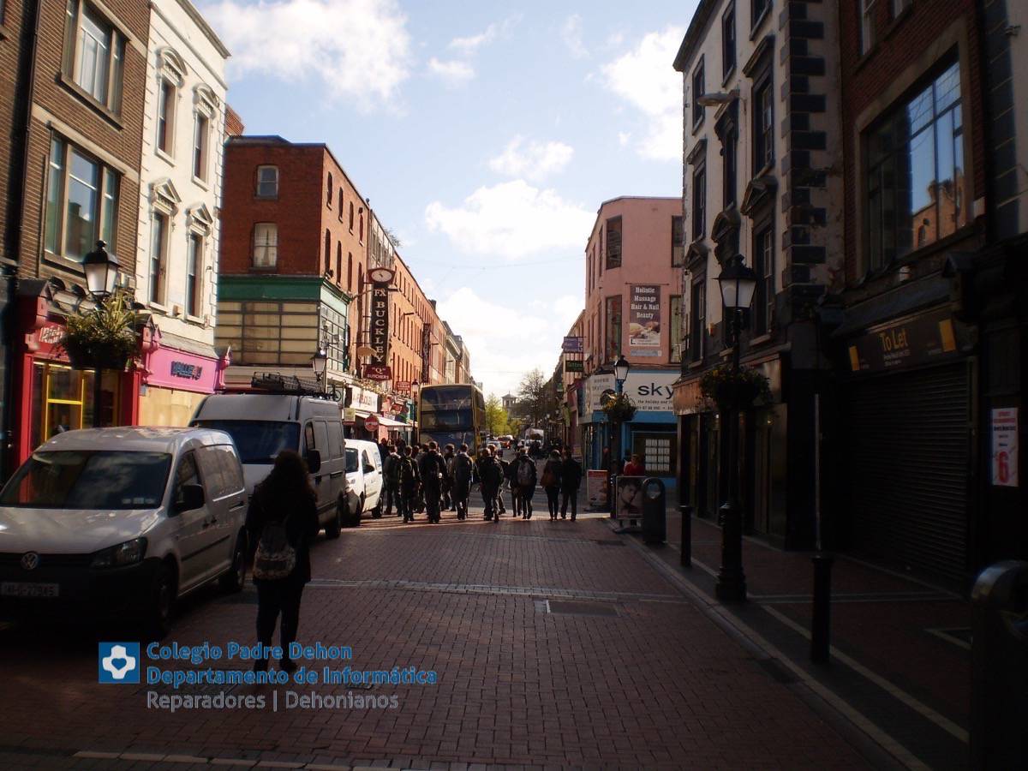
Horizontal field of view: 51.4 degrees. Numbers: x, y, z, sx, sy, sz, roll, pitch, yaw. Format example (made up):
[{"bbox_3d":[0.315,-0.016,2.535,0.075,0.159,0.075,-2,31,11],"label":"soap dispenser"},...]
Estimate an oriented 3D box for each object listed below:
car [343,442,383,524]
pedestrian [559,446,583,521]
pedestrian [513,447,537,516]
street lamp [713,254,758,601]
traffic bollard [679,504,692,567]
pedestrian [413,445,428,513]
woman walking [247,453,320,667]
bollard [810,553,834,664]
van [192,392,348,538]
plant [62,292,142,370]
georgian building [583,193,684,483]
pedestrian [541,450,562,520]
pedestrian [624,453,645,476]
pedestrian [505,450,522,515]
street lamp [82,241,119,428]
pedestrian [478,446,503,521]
[{"bbox_3d":[-3.911,1.993,23.218,1.720,1.760,3.950,1,-3,1],"label":"car"},{"bbox_3d":[1.279,2.202,24.000,0.500,1.673,0.380,1,-3,1],"label":"pedestrian"},{"bbox_3d":[0.272,2.283,25.100,0.520,1.660,0.420,1,-3,0],"label":"pedestrian"},{"bbox_3d":[2.467,0.456,11.909,0.430,3.830,0.430,1,-3,0],"label":"street lamp"},{"bbox_3d":[2.406,2.097,15.011,0.170,0.900,0.170,1,-3,0],"label":"traffic bollard"},{"bbox_3d":[-2.189,2.215,25.300,0.460,1.632,0.400,1,-3,1],"label":"pedestrian"},{"bbox_3d":[-1.684,1.286,7.771,0.520,1.620,0.380,1,-3,0],"label":"woman walking"},{"bbox_3d":[2.567,1.858,8.900,0.170,0.899,0.170,1,-3,1],"label":"bollard"},{"bbox_3d":[-4.249,1.437,17.924,2.000,2.500,5.000,1,-3,1],"label":"van"},{"bbox_3d":[-4.755,-0.616,12.300,0.850,0.900,0.820,1,-3,1],"label":"plant"},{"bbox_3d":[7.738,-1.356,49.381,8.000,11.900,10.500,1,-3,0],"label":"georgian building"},{"bbox_3d":[0.913,2.369,25.600,0.500,1.680,0.420,1,-3,1],"label":"pedestrian"},{"bbox_3d":[2.910,2.455,25.961,0.480,1.620,0.360,1,-3,1],"label":"pedestrian"},{"bbox_3d":[0.021,2.336,25.942,0.480,1.640,0.340,1,-3,0],"label":"pedestrian"},{"bbox_3d":[-4.514,0.345,11.492,0.410,3.830,0.410,1,-3,0],"label":"street lamp"},{"bbox_3d":[-0.553,2.303,25.100,0.550,1.770,0.450,1,-3,1],"label":"pedestrian"}]

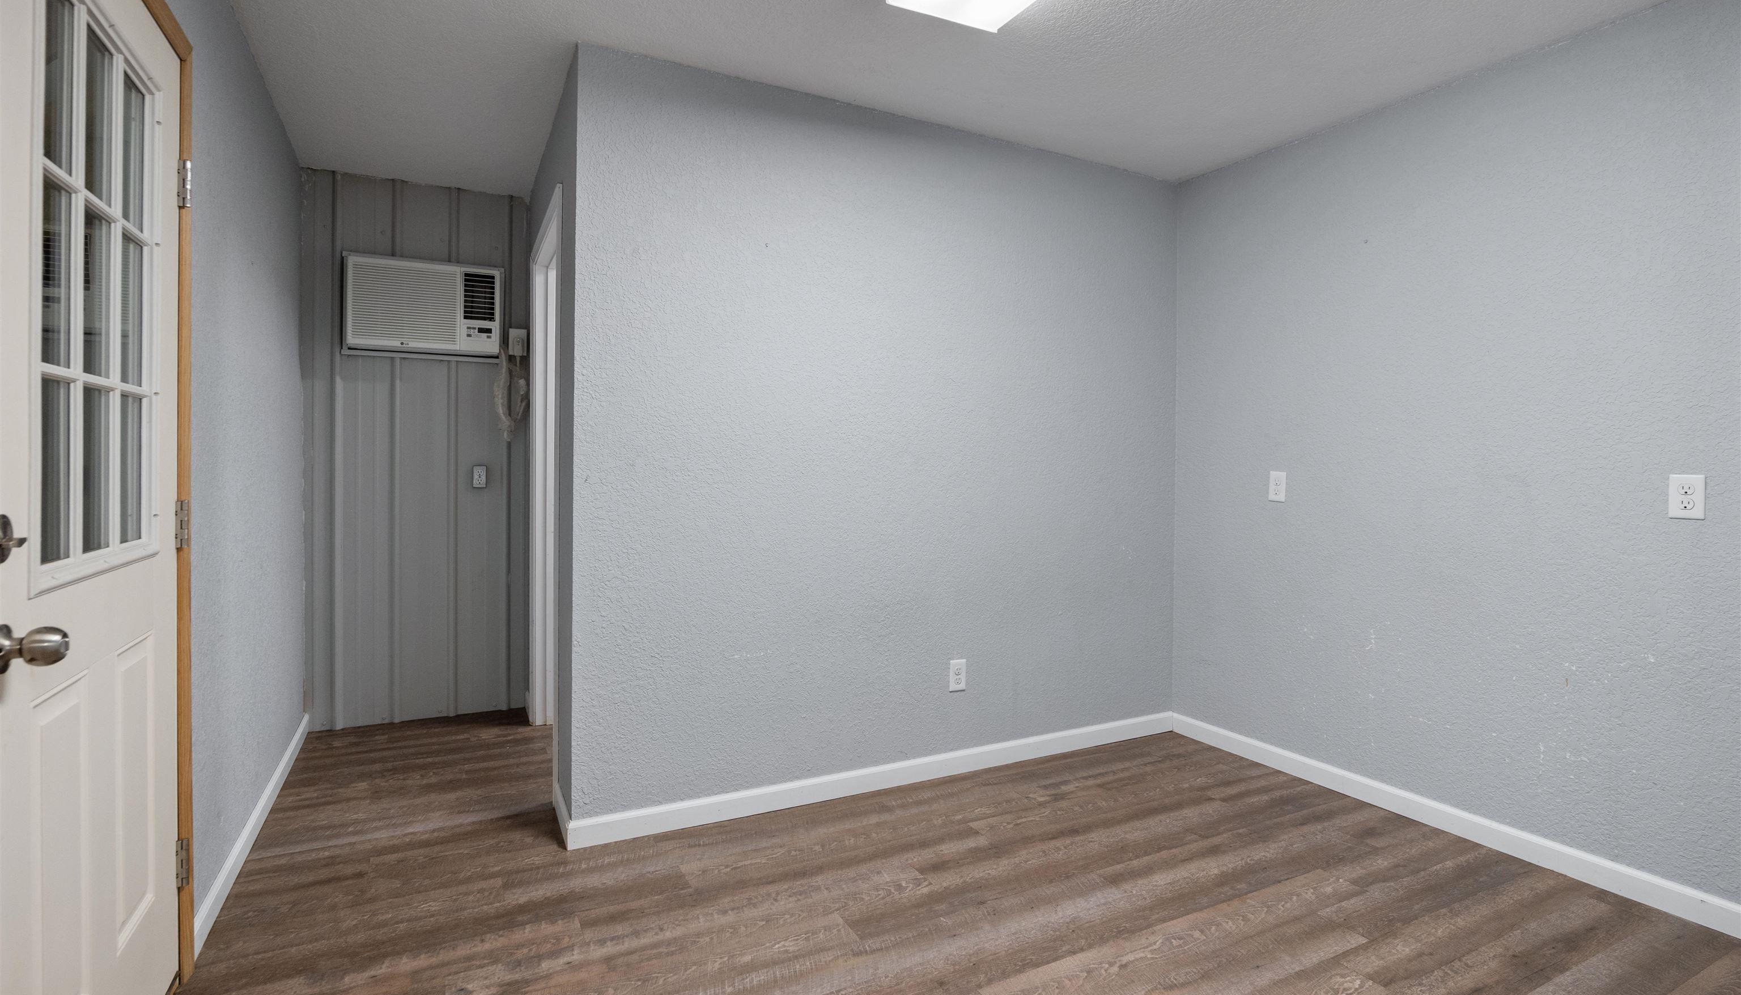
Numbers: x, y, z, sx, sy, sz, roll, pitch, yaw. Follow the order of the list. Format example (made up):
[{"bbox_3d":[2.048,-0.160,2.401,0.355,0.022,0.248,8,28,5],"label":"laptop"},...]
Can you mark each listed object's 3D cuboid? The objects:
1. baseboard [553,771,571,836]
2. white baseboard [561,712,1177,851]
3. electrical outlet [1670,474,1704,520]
[{"bbox_3d":[-0.977,1.005,2.460,0.015,0.090,0.332,0,2,-29],"label":"baseboard"},{"bbox_3d":[0.241,1.021,2.940,2.611,0.090,0.015,0,2,-29],"label":"white baseboard"},{"bbox_3d":[2.204,0.000,2.088,0.008,0.115,0.070,0,2,-29],"label":"electrical outlet"}]

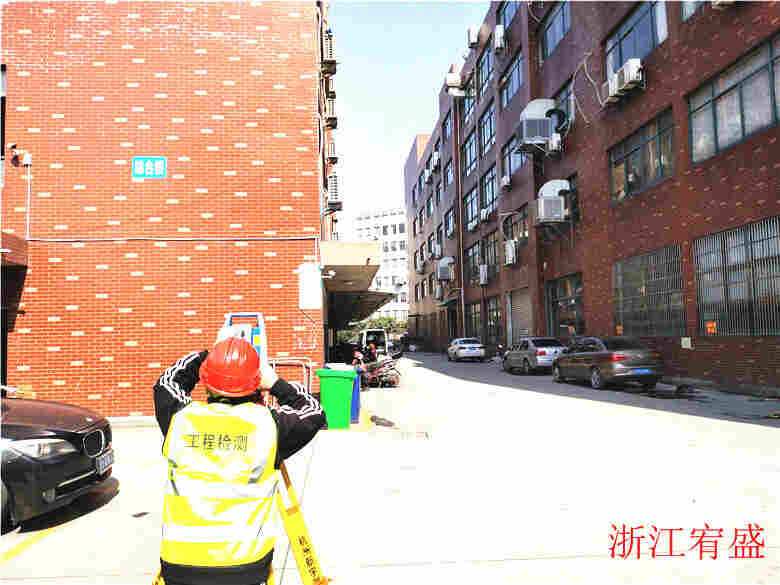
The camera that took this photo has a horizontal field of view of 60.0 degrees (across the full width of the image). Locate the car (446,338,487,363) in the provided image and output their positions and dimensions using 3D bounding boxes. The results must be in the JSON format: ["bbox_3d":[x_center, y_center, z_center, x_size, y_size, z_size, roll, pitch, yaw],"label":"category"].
[{"bbox_3d":[5.136,3.918,46.655,1.800,1.460,4.600,-1,-4,-4],"label":"car"}]

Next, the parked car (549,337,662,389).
[{"bbox_3d":[6.595,2.129,21.072,1.790,1.480,4.600,-1,-4,-9],"label":"parked car"}]

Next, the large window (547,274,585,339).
[{"bbox_3d":[8.033,0.648,31.014,0.150,2.750,5.150,-1,-4,-4],"label":"large window"}]

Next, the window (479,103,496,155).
[{"bbox_3d":[6.681,-10.998,45.997,0.150,2.650,4.500,-1,-4,-4],"label":"window"}]

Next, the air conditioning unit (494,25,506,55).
[{"bbox_3d":[6.685,-15.466,41.081,0.380,1.350,0.950,-1,-4,-4],"label":"air conditioning unit"}]

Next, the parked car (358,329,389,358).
[{"bbox_3d":[-1.113,3.861,47.185,1.750,2.100,4.700,-1,-4,-4],"label":"parked car"}]

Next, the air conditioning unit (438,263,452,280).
[{"bbox_3d":[4.911,-1.808,61.290,1.150,1.350,1.100,-1,-4,-4],"label":"air conditioning unit"}]

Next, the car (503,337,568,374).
[{"bbox_3d":[6.324,2.738,29.653,1.770,1.480,4.550,-1,-4,-7],"label":"car"}]

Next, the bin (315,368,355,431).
[{"bbox_3d":[-0.958,1.936,12.310,0.730,1.060,0.580,-1,-4,-4],"label":"bin"}]

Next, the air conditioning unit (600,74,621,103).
[{"bbox_3d":[8.095,-7.411,24.320,0.330,0.700,0.850,-1,-4,-4],"label":"air conditioning unit"}]

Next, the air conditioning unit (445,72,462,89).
[{"bbox_3d":[5.045,-16.752,53.290,1.050,1.050,1.050,-1,-4,-4],"label":"air conditioning unit"}]

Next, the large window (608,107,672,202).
[{"bbox_3d":[8.556,-4.499,23.163,0.150,2.080,4.850,-1,-4,-4],"label":"large window"}]

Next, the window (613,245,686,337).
[{"bbox_3d":[8.648,0.089,22.823,0.150,2.780,5.150,-1,-4,-4],"label":"window"}]

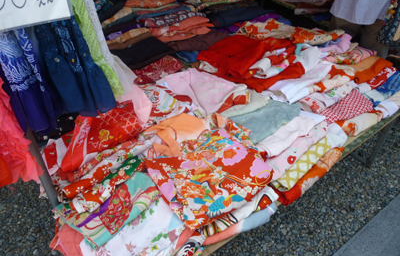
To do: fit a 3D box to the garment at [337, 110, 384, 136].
[{"bbox_3d":[0.839,-0.027,1.735,0.266,0.065,0.110,-16,45,-20],"label":"garment"}]

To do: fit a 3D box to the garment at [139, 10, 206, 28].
[{"bbox_3d":[-0.179,-0.701,2.129,0.390,0.055,0.190,-25,48,-30],"label":"garment"}]

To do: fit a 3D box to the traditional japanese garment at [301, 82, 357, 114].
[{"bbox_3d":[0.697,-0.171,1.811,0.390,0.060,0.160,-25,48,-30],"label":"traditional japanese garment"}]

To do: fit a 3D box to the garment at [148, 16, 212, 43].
[{"bbox_3d":[-0.110,-0.621,2.129,0.400,0.070,0.220,-25,48,-30],"label":"garment"}]

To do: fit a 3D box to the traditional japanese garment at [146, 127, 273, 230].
[{"bbox_3d":[0.043,0.176,1.300,0.400,0.090,0.325,-25,48,-30],"label":"traditional japanese garment"}]

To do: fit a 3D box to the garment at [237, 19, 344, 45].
[{"bbox_3d":[0.629,-0.655,2.324,0.712,0.110,0.220,2,42,-1],"label":"garment"}]

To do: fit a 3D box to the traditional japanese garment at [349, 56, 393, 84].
[{"bbox_3d":[0.973,-0.350,2.006,0.370,0.065,0.180,-25,48,-30],"label":"traditional japanese garment"}]

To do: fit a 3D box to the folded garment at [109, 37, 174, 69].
[{"bbox_3d":[-0.336,-0.439,1.946,0.330,0.060,0.270,-25,48,-30],"label":"folded garment"}]

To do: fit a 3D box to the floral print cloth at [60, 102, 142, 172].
[{"bbox_3d":[-0.452,0.009,1.480,0.420,0.080,0.290,-25,48,-30],"label":"floral print cloth"}]

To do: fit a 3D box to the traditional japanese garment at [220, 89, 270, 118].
[{"bbox_3d":[0.237,-0.130,1.756,0.288,0.065,0.150,-21,47,-24],"label":"traditional japanese garment"}]

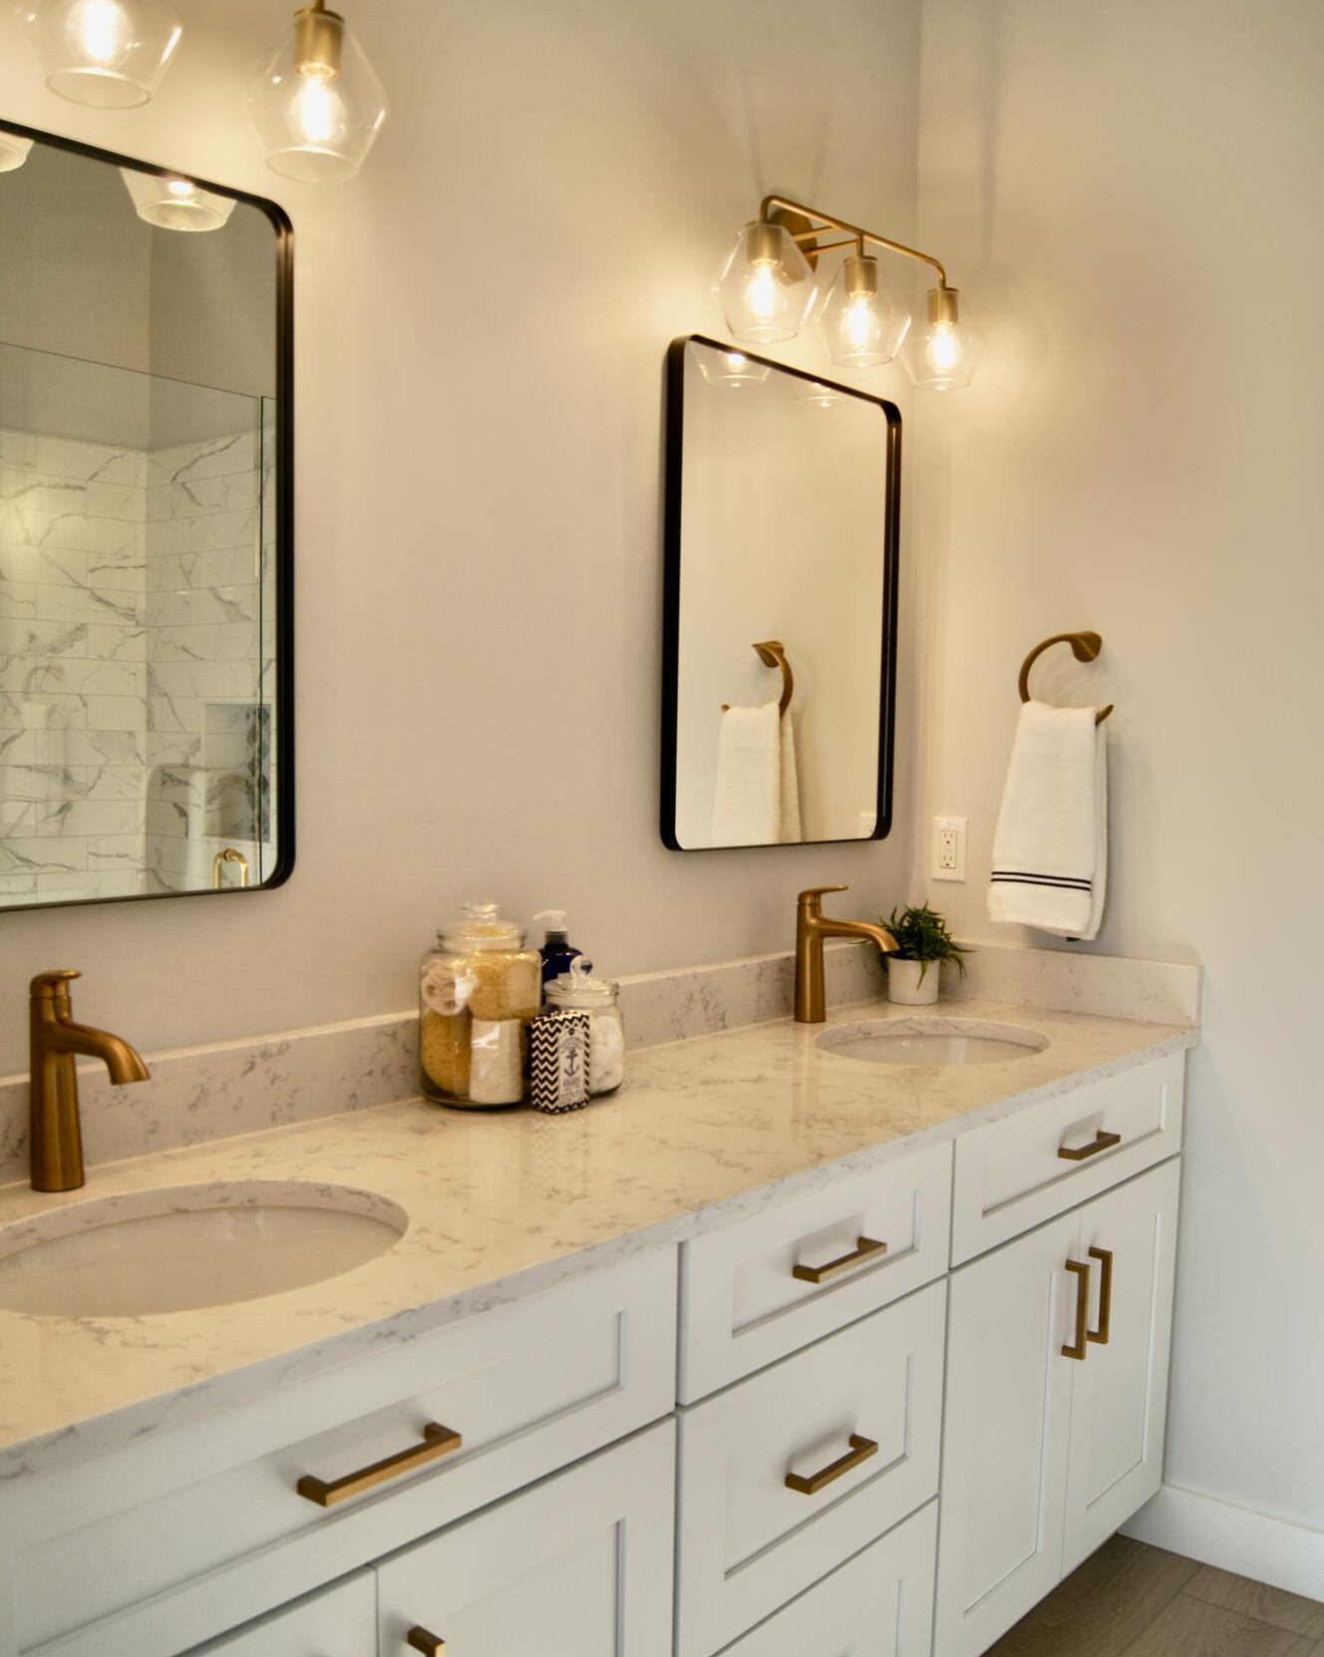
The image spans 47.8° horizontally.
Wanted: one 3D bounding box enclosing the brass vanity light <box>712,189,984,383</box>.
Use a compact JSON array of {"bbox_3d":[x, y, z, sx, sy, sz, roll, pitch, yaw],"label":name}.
[{"bbox_3d":[0.298,-0.867,2.385,0.205,0.255,0.655,4,5,41],"label":"brass vanity light"}]

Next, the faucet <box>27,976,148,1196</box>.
[{"bbox_3d":[-0.558,0.254,1.460,0.185,0.220,0.052,4,5,41],"label":"faucet"}]

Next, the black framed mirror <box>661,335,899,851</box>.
[{"bbox_3d":[0.211,-0.358,2.458,0.030,0.772,0.605,4,5,41],"label":"black framed mirror"}]

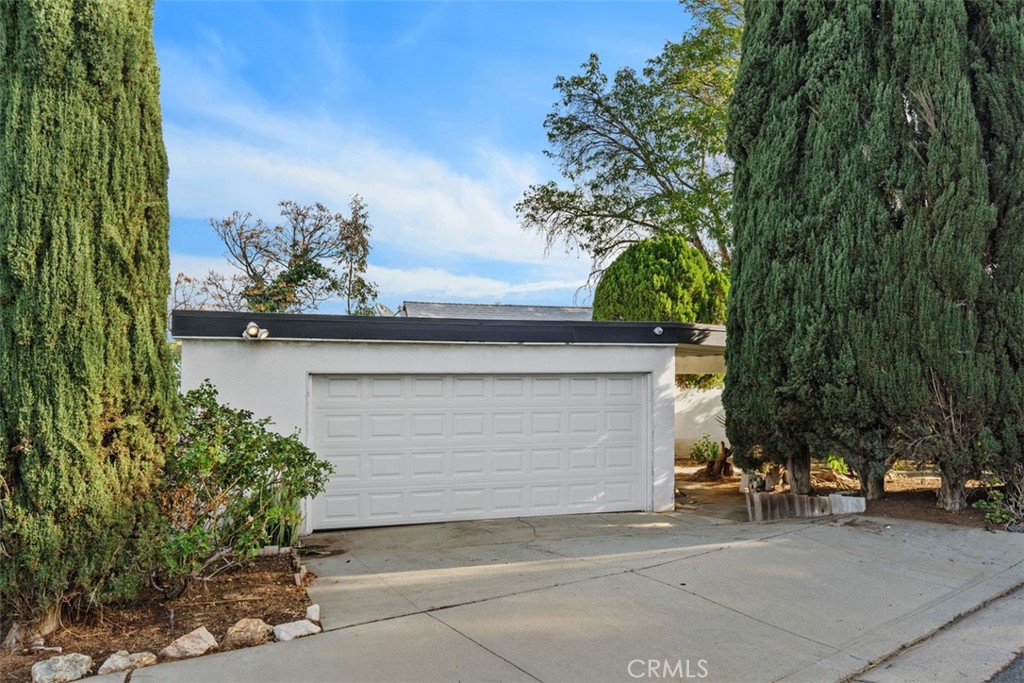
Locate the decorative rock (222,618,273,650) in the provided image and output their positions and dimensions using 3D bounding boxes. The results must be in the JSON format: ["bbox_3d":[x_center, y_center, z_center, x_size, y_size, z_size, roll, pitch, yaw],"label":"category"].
[{"bbox_3d":[-1.309,1.450,3.520,0.230,0.130,0.180,1,-2,-30],"label":"decorative rock"}]

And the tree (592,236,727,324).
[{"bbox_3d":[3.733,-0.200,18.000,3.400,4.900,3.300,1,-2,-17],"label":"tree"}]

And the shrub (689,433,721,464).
[{"bbox_3d":[4.195,2.332,15.500,0.680,0.720,0.620,1,-2,-17],"label":"shrub"}]

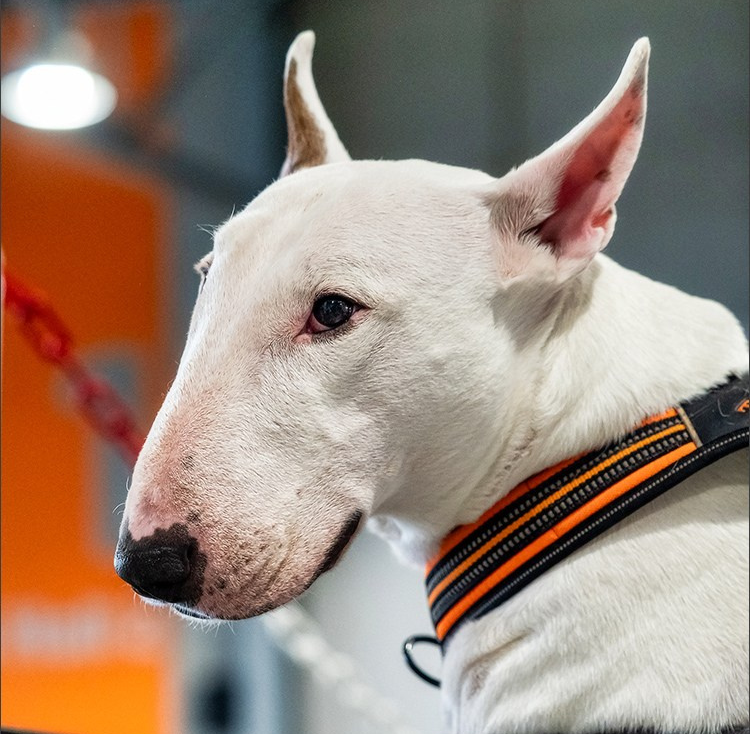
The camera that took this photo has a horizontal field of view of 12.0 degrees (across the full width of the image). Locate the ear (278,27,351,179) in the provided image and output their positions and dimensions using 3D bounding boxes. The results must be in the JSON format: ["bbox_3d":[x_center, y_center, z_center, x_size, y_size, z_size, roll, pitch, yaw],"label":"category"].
[{"bbox_3d":[-0.024,-0.099,1.515,0.034,0.095,0.048,4,-19,-29],"label":"ear"}]

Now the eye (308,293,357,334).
[{"bbox_3d":[-0.017,-0.021,1.420,0.021,0.016,0.012,5,-3,17],"label":"eye"}]

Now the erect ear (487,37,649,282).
[{"bbox_3d":[0.083,-0.088,1.455,0.053,0.100,0.036,25,3,-5],"label":"erect ear"}]

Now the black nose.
[{"bbox_3d":[-0.083,0.077,1.390,0.037,0.031,0.027,1,20,43],"label":"black nose"}]

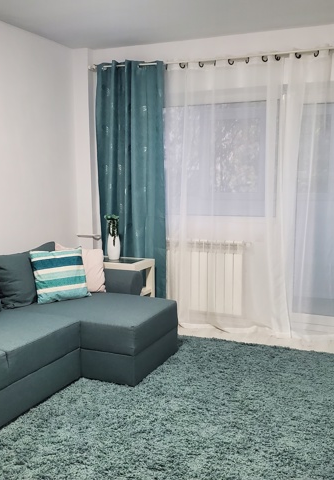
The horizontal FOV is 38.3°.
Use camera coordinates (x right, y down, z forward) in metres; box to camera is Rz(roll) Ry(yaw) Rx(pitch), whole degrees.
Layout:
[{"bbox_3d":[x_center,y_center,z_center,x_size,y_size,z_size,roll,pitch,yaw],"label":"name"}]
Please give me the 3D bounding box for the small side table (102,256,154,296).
[{"bbox_3d":[-0.452,0.504,4.484,0.580,0.640,0.350,3,9,24],"label":"small side table"}]

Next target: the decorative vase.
[{"bbox_3d":[-0.493,0.067,4.450,0.131,0.237,0.131,-1,8,0],"label":"decorative vase"}]

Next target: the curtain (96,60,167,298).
[{"bbox_3d":[-0.326,-0.406,4.488,0.684,2.440,0.150,2,8,20],"label":"curtain"}]

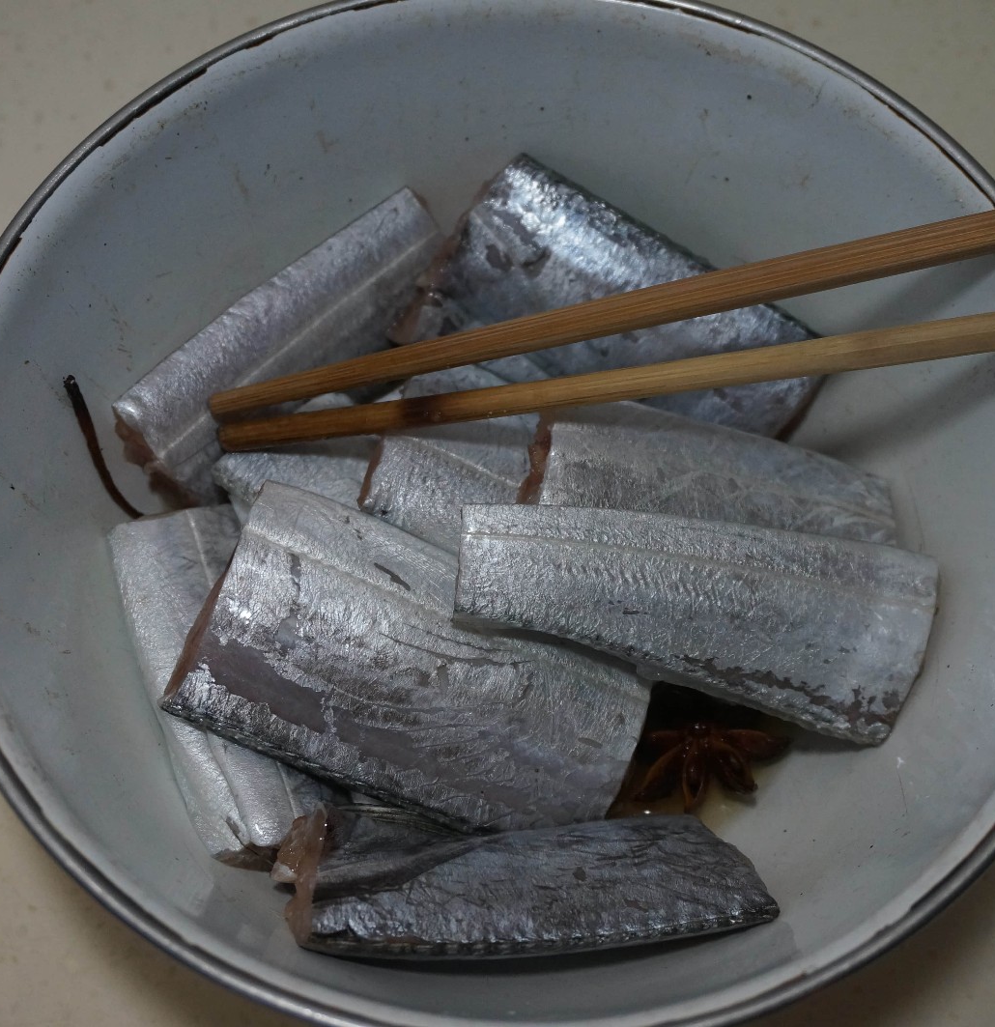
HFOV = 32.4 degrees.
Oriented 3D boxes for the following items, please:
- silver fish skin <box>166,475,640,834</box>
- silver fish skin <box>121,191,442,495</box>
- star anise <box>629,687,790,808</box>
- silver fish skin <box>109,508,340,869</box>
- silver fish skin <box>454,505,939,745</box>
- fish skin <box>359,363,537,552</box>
[{"bbox_3d":[-0.016,0.033,0.325,0.084,0.015,0.043,23,67,0],"label":"silver fish skin"},{"bbox_3d":[-0.041,-0.034,0.354,0.075,0.014,0.026,-40,92,-16],"label":"silver fish skin"},{"bbox_3d":[0.040,0.043,0.339,0.034,0.011,0.034,0,64,0],"label":"star anise"},{"bbox_3d":[-0.051,0.033,0.334,0.029,0.013,0.072,-13,65,-16],"label":"silver fish skin"},{"bbox_3d":[0.036,0.019,0.326,0.087,0.014,0.035,11,70,7],"label":"silver fish skin"},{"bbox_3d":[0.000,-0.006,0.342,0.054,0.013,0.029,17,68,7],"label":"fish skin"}]

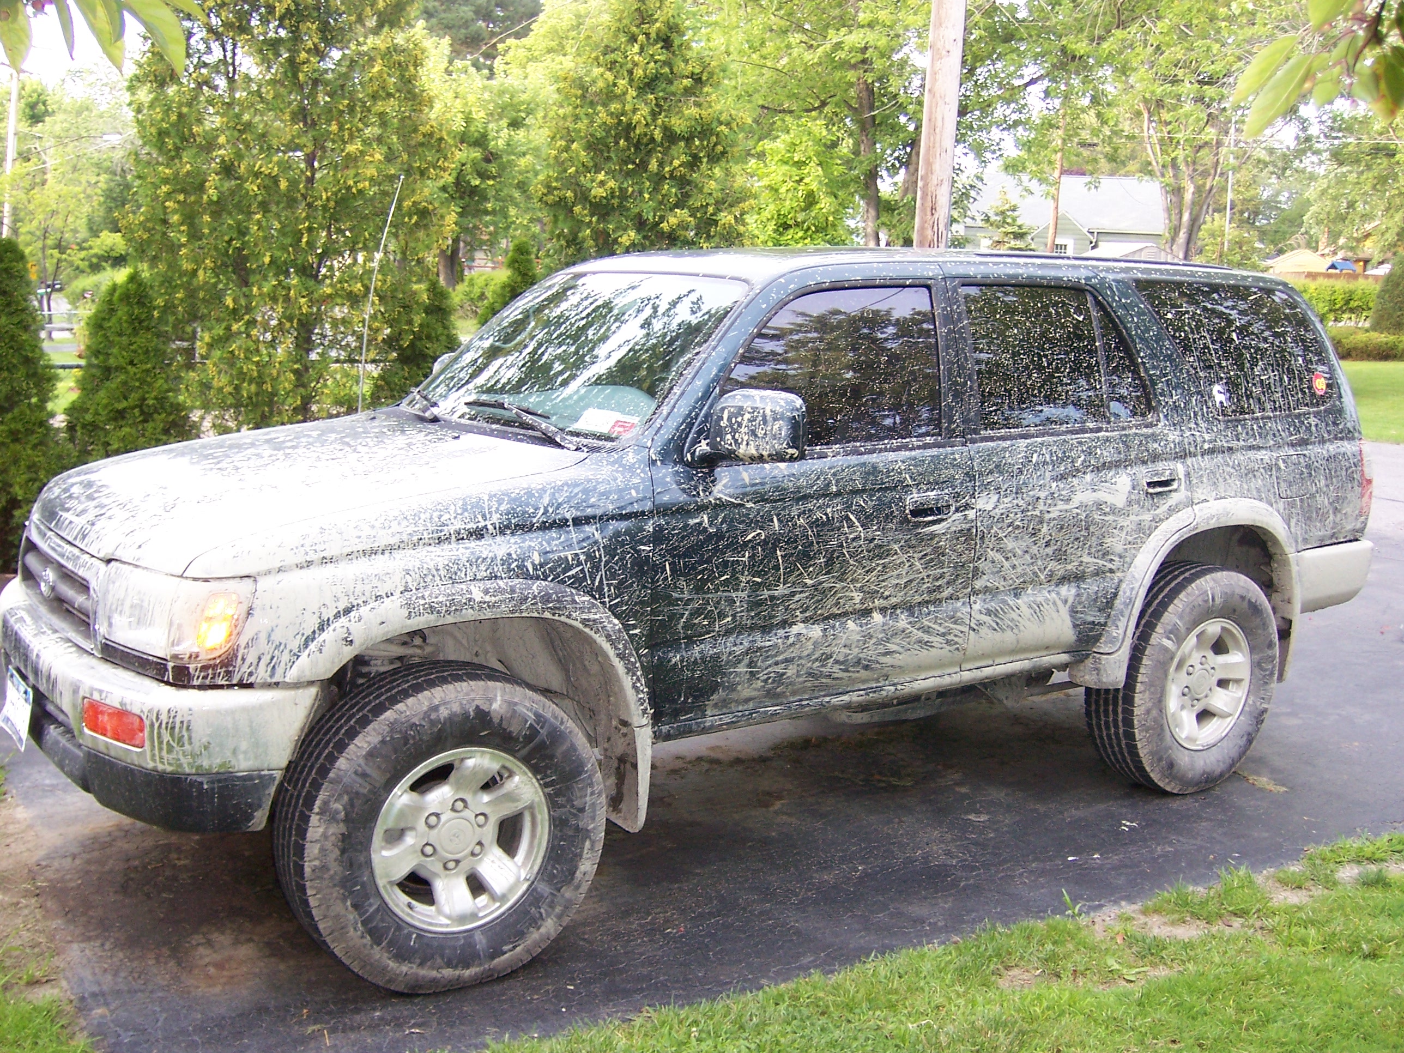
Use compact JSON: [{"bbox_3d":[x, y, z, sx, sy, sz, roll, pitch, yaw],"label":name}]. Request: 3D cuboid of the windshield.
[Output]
[{"bbox_3d":[-0.388,-0.517,4.288,0.110,0.660,1.400,47,-18,-30],"label":"windshield"}]

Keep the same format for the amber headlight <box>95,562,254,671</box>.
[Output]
[{"bbox_3d":[-1.130,0.181,3.153,0.250,0.178,0.355,-5,12,-34],"label":"amber headlight"}]

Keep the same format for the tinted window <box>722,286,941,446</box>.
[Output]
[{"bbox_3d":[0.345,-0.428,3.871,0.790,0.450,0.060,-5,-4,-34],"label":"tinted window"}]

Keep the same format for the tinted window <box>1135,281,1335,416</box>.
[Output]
[{"bbox_3d":[1.812,-0.595,4.904,0.960,0.450,0.060,-5,-2,-33],"label":"tinted window"}]

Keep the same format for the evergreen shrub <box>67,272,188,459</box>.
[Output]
[{"bbox_3d":[-3.617,-0.765,9.257,0.800,1.750,0.800,-3,10,-21],"label":"evergreen shrub"}]

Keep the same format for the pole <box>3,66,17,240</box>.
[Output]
[{"bbox_3d":[-25.750,-12.280,54.185,0.280,9.710,0.280,8,10,-1],"label":"pole"}]

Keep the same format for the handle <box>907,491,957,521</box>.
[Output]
[{"bbox_3d":[0.636,-0.058,4.059,0.170,0.075,0.045,-5,8,-33],"label":"handle"}]

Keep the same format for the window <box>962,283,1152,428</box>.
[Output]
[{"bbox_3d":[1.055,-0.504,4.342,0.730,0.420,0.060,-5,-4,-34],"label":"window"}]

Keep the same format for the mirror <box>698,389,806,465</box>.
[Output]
[{"bbox_3d":[0.128,-0.248,3.579,0.150,0.175,0.220,-5,11,-33],"label":"mirror"}]

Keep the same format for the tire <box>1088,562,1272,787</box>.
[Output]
[{"bbox_3d":[1.619,0.509,4.906,0.765,0.765,0.268,-5,12,-34],"label":"tire"}]

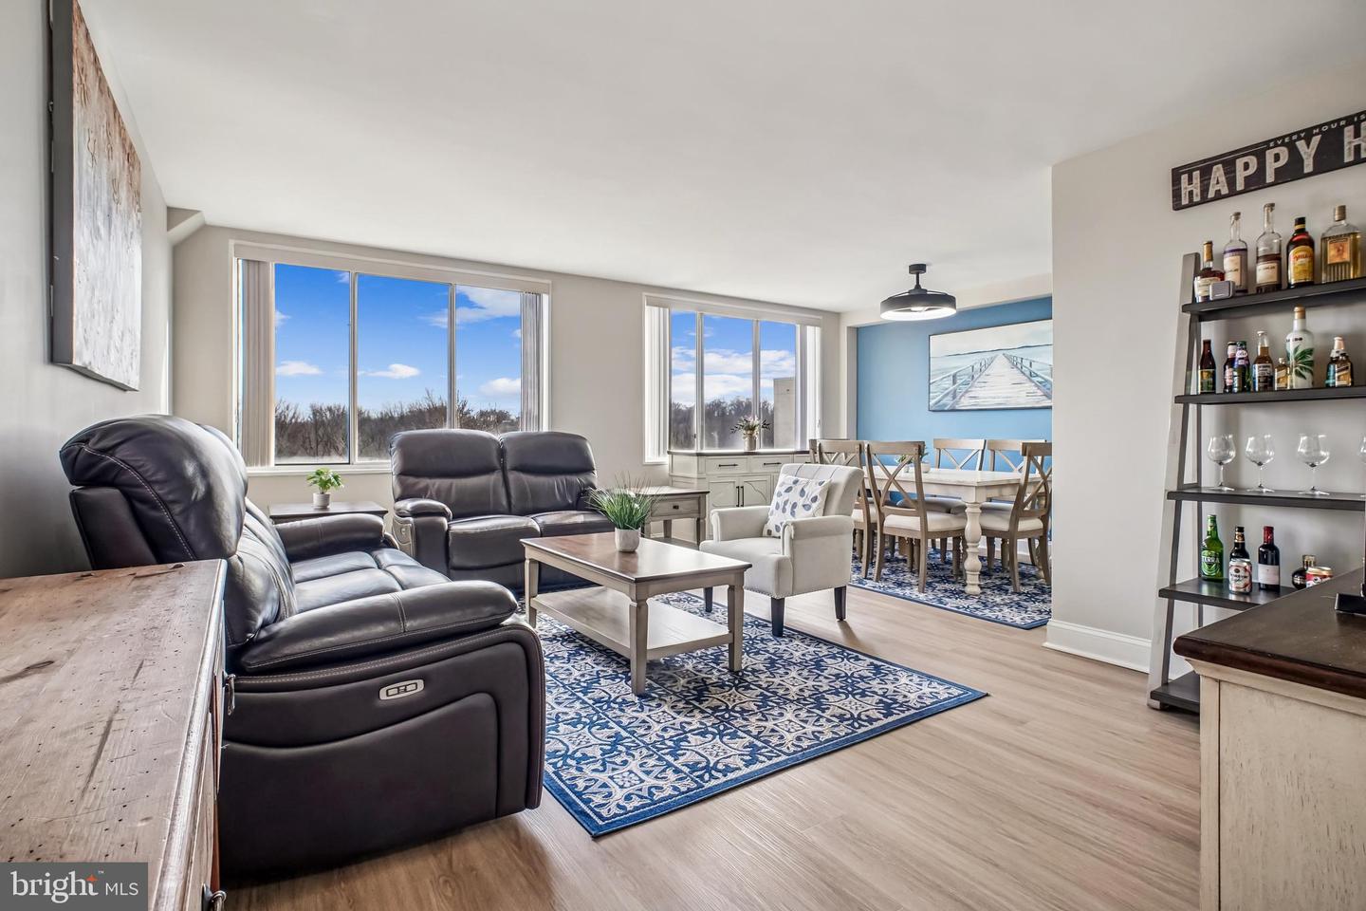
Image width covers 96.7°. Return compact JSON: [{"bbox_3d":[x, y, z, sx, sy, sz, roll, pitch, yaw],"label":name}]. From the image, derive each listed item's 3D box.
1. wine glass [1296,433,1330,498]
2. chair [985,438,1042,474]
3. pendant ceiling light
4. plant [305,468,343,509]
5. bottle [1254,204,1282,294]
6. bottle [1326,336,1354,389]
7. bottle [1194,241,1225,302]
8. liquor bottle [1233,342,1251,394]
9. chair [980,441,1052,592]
[{"bbox_3d":[2.349,0.033,2.261,0.092,0.220,0.092,-1,2,-32],"label":"wine glass"},{"bbox_3d":[2.540,0.398,4.840,0.560,1.010,0.490,-1,1,-30],"label":"chair"},{"bbox_3d":[1.819,-1.268,4.696,0.550,0.400,0.550,-1,2,-35],"label":"pendant ceiling light"},{"bbox_3d":[-2.275,0.210,3.850,0.210,0.260,0.210,-1,1,-30],"label":"plant"},{"bbox_3d":[2.301,-0.804,2.384,0.077,0.352,0.077,-1,2,-32],"label":"bottle"},{"bbox_3d":[2.363,-0.336,2.184,0.070,0.200,0.070,-1,2,-32],"label":"bottle"},{"bbox_3d":[2.092,-0.721,2.414,0.078,0.265,0.088,-1,2,-35],"label":"bottle"},{"bbox_3d":[2.213,-0.352,2.402,0.059,0.218,0.059,-1,2,-32],"label":"liquor bottle"},{"bbox_3d":[2.350,0.405,4.400,0.490,1.010,0.560,-1,1,-31],"label":"chair"}]

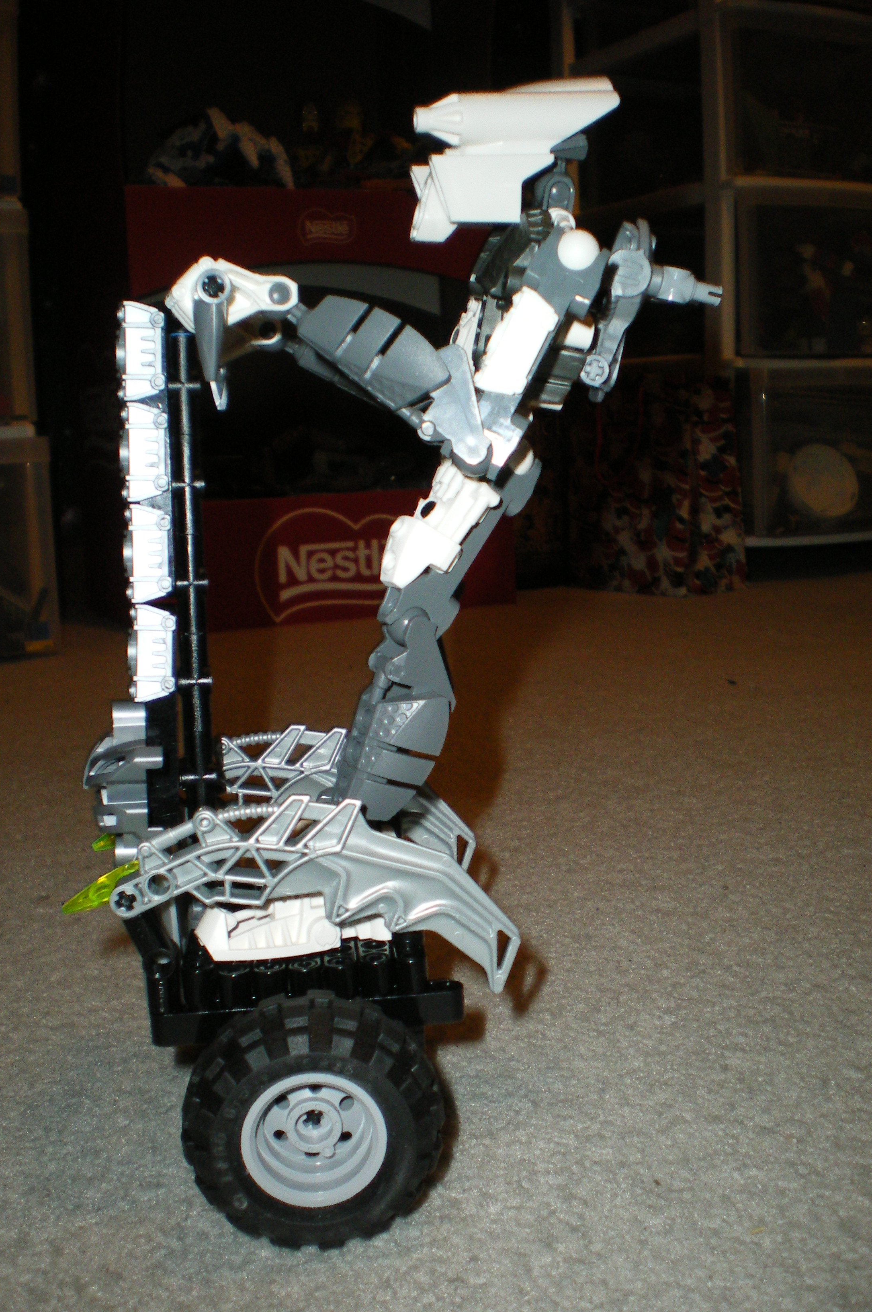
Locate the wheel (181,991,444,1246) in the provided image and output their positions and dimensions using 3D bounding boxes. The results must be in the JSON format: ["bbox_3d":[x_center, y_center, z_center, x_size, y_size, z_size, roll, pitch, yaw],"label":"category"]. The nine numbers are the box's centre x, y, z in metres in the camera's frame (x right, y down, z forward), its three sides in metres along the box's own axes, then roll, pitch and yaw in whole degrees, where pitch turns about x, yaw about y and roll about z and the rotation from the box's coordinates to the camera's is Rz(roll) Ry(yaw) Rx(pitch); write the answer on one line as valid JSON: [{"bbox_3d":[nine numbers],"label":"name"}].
[{"bbox_3d":[-0.026,0.100,0.297,0.056,0.056,0.026,-2,10,-5],"label":"wheel"}]

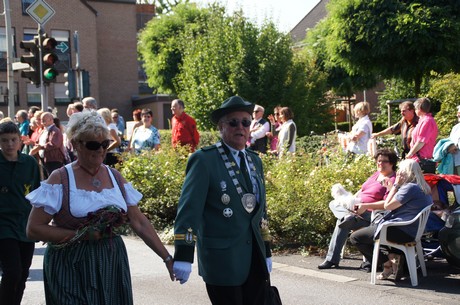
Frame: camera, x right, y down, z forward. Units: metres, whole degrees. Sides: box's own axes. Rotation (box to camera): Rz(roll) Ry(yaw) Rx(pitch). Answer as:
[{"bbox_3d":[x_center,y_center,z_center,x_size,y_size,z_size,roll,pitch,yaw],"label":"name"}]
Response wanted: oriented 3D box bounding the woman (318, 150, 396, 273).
[{"bbox_3d":[1.416,0.620,8.400,0.850,1.260,0.600,-4,4,-38],"label":"woman"}]

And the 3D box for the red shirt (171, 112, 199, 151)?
[{"bbox_3d":[-0.696,-0.292,12.100,0.530,0.700,0.320,1,5,43],"label":"red shirt"}]

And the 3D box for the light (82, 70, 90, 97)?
[{"bbox_3d":[-4.547,-2.178,24.300,0.290,0.900,0.380,-2,3,6],"label":"light"}]

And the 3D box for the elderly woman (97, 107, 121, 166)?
[{"bbox_3d":[-1.884,0.128,12.043,0.400,1.640,0.480,-2,3,6],"label":"elderly woman"}]

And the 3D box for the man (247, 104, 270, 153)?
[{"bbox_3d":[0.503,0.096,12.250,0.530,1.710,0.380,1,4,41],"label":"man"}]

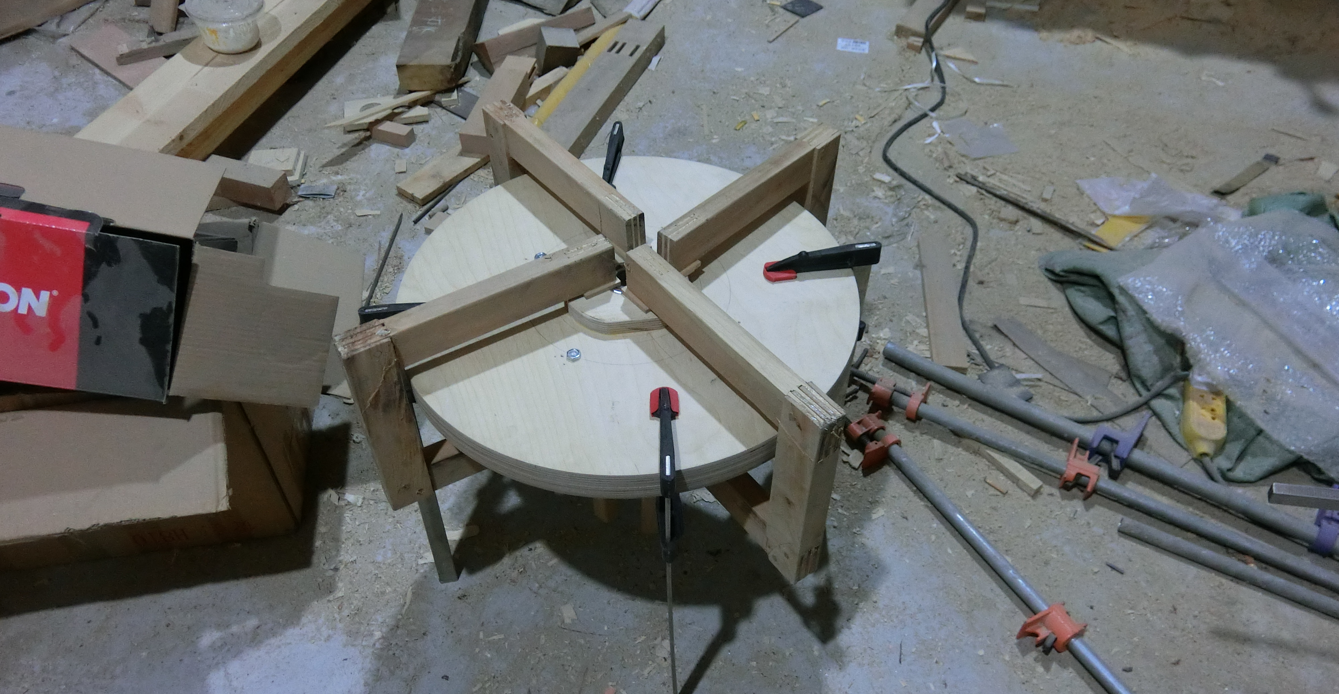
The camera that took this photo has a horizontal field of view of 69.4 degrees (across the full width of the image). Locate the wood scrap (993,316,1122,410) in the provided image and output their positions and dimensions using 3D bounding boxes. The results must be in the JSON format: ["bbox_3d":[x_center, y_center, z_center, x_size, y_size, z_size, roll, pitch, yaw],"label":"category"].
[{"bbox_3d":[0.629,0.026,1.573,0.046,0.007,0.235,-26,51,-23],"label":"wood scrap"}]

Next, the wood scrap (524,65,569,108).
[{"bbox_3d":[-0.272,-0.576,2.142,0.035,0.036,0.110,29,53,26],"label":"wood scrap"}]

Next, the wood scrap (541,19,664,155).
[{"bbox_3d":[-0.148,-0.585,2.151,0.093,0.040,0.540,14,48,14],"label":"wood scrap"}]

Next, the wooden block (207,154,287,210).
[{"bbox_3d":[-0.827,-0.322,1.889,0.163,0.048,0.054,15,48,14],"label":"wooden block"}]

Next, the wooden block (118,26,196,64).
[{"bbox_3d":[-1.174,-0.702,2.246,0.203,0.022,0.045,-25,50,-23],"label":"wooden block"}]

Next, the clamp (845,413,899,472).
[{"bbox_3d":[0.301,0.144,1.435,0.062,0.040,0.066,-23,50,-20],"label":"clamp"}]

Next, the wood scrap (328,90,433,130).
[{"bbox_3d":[-0.616,-0.502,2.051,0.235,0.024,0.022,-22,49,-27],"label":"wood scrap"}]

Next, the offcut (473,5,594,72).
[{"bbox_3d":[-0.306,-0.731,2.263,0.298,0.048,0.040,-31,29,-28],"label":"offcut"}]

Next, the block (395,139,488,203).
[{"bbox_3d":[-0.424,-0.354,1.916,0.067,0.017,0.237,28,51,26],"label":"block"}]

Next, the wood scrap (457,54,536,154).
[{"bbox_3d":[-0.354,-0.513,2.036,0.066,0.042,0.321,8,45,7],"label":"wood scrap"}]

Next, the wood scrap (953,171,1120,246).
[{"bbox_3d":[0.701,-0.263,1.853,0.338,0.010,0.016,35,55,29],"label":"wood scrap"}]

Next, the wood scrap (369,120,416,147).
[{"bbox_3d":[-0.569,-0.439,1.994,0.080,0.028,0.033,15,46,15],"label":"wood scrap"}]

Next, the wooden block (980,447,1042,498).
[{"bbox_3d":[0.502,0.182,1.417,0.020,0.014,0.090,-28,52,-25],"label":"wooden block"}]

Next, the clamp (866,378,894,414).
[{"bbox_3d":[0.328,0.075,1.501,0.034,0.036,0.034,23,50,21],"label":"clamp"}]

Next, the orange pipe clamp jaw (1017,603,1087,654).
[{"bbox_3d":[0.471,0.346,1.182,0.074,0.050,0.048,-21,48,-21],"label":"orange pipe clamp jaw"}]

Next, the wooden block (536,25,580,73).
[{"bbox_3d":[-0.250,-0.663,2.172,0.072,0.070,0.079,-3,49,-20],"label":"wooden block"}]

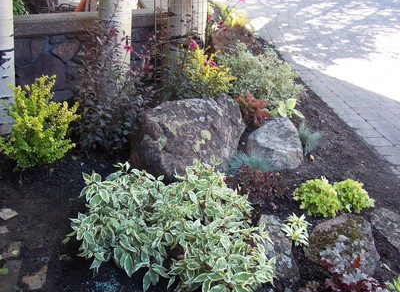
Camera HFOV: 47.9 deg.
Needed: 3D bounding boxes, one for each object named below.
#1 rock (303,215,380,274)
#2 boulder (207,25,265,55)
[{"bbox_3d":[0.723,0.502,2.298,0.364,0.253,0.291,10,23,19],"label":"rock"},{"bbox_3d":[0.502,-1.354,5.980,0.801,0.509,0.600,3,22,4],"label":"boulder"}]

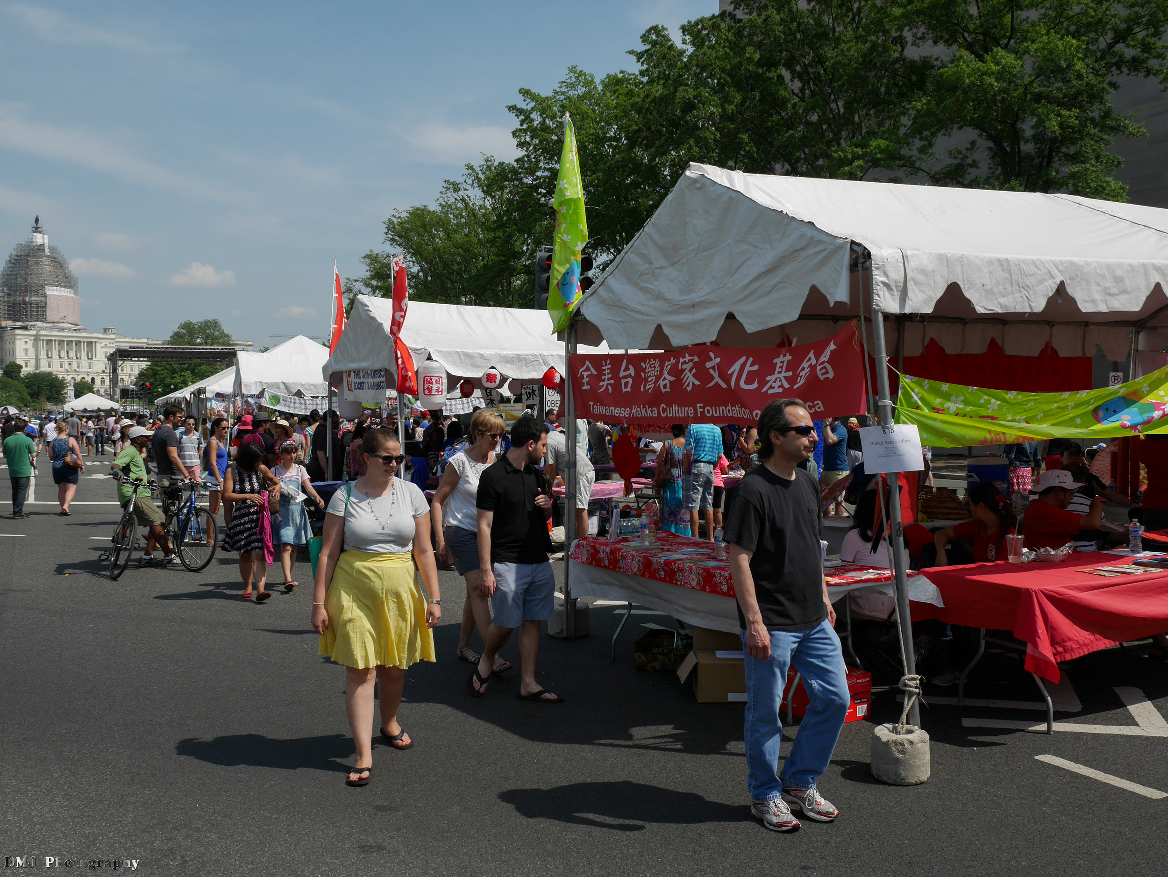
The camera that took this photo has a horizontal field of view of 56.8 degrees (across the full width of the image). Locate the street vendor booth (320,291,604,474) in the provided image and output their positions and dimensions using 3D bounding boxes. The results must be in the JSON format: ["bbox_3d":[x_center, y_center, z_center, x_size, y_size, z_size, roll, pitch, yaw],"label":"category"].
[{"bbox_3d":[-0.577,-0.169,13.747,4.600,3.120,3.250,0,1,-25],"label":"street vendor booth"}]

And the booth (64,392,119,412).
[{"bbox_3d":[-25.978,-0.887,56.993,3.100,3.000,3.100,0,1,-26],"label":"booth"}]

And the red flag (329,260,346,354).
[{"bbox_3d":[-3.228,-1.521,14.179,0.400,1.750,0.250,3,1,-18],"label":"red flag"}]

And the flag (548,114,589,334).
[{"bbox_3d":[-0.116,-1.564,7.877,0.330,1.650,0.280,0,1,-12],"label":"flag"}]

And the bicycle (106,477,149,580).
[{"bbox_3d":[-4.909,0.919,11.526,0.600,1.030,1.700,12,-4,-25],"label":"bicycle"}]

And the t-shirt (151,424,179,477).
[{"bbox_3d":[-4.844,0.148,12.504,0.310,0.640,0.460,-1,1,-32],"label":"t-shirt"}]

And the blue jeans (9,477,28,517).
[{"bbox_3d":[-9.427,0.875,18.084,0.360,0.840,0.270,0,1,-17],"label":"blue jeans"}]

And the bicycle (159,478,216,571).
[{"bbox_3d":[-4.437,0.904,12.029,0.600,1.030,1.700,6,-3,-37],"label":"bicycle"}]

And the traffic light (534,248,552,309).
[{"bbox_3d":[-0.628,-2.683,18.361,0.360,1.040,0.420,0,1,-27],"label":"traffic light"}]

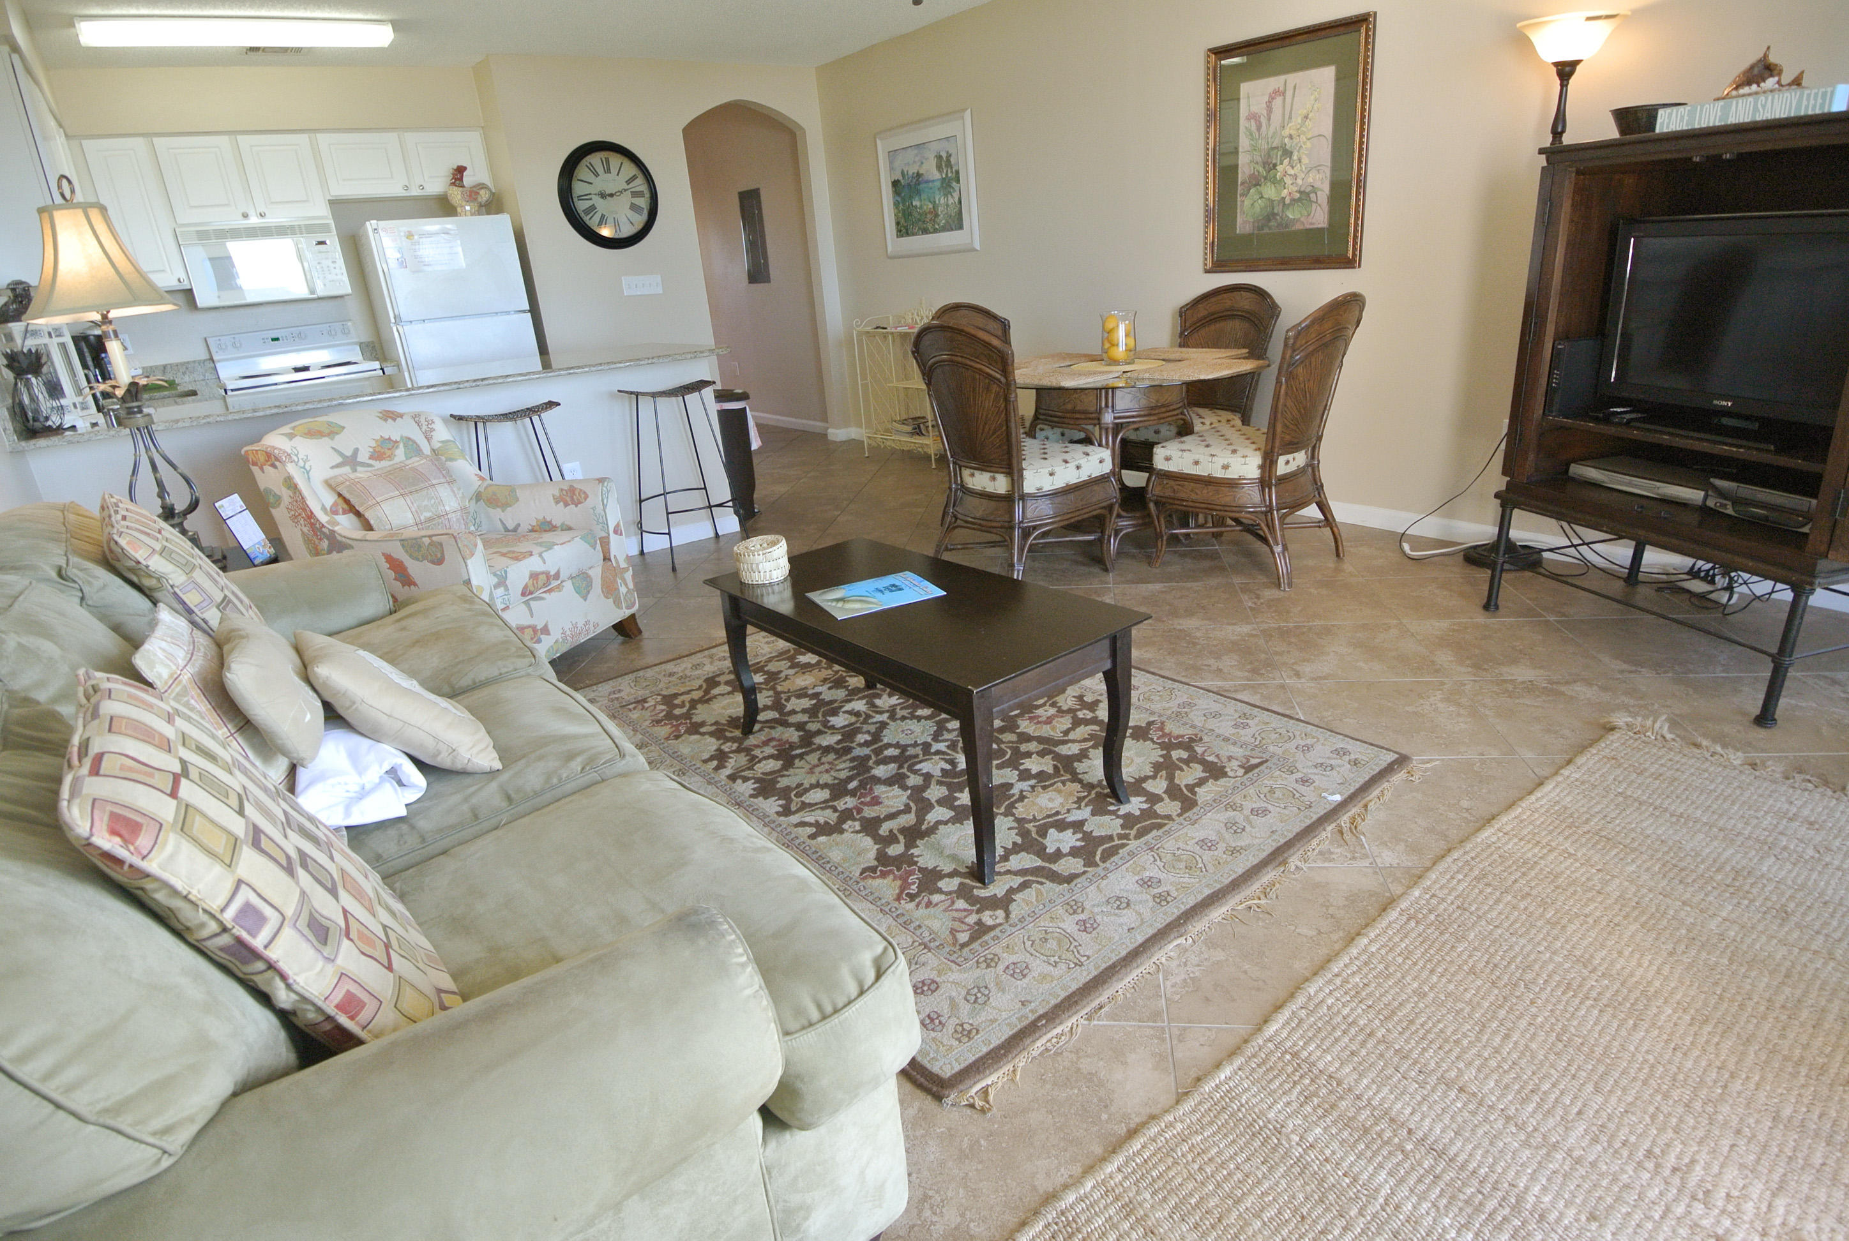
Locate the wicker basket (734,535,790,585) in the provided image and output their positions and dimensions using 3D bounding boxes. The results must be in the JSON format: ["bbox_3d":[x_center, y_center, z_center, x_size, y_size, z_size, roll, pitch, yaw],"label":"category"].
[{"bbox_3d":[-0.421,-0.154,2.389,0.135,0.080,0.135,-4,21,2],"label":"wicker basket"}]

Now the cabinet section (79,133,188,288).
[{"bbox_3d":[-4.189,-2.157,4.978,0.300,0.760,0.320,-17,24,-29],"label":"cabinet section"}]

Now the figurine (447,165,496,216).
[{"bbox_3d":[-2.626,-2.482,5.370,0.130,0.300,0.250,15,28,41],"label":"figurine"}]

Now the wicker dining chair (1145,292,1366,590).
[{"bbox_3d":[1.236,-0.685,3.404,0.540,1.000,0.650,-22,27,-39],"label":"wicker dining chair"}]

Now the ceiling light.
[{"bbox_3d":[-3.077,-2.643,4.192,1.250,0.085,0.240,-16,24,-28],"label":"ceiling light"}]

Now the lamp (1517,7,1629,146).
[{"bbox_3d":[2.120,-1.067,3.241,0.360,1.820,0.360,-19,26,-31],"label":"lamp"}]

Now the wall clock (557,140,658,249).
[{"bbox_3d":[-1.887,-2.556,5.567,0.620,0.620,0.060,-20,26,-35],"label":"wall clock"}]

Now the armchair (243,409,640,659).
[{"bbox_3d":[-1.634,-0.258,3.268,0.840,0.920,0.760,5,24,23],"label":"armchair"}]

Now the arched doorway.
[{"bbox_3d":[-1.138,-2.345,6.493,0.890,2.260,0.150,-19,26,-31],"label":"arched doorway"}]

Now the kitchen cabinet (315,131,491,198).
[{"bbox_3d":[-3.163,-2.773,5.659,0.892,0.348,0.330,-19,26,-31],"label":"kitchen cabinet"}]

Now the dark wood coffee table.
[{"bbox_3d":[-0.029,0.152,2.231,0.490,0.440,1.010,-20,26,-35],"label":"dark wood coffee table"}]

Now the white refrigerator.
[{"bbox_3d":[-2.897,-1.609,5.861,0.750,1.665,0.720,-19,26,-31],"label":"white refrigerator"}]

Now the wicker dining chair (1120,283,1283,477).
[{"bbox_3d":[1.200,-0.970,4.252,0.630,1.030,0.520,-20,27,-32],"label":"wicker dining chair"}]

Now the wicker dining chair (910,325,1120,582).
[{"bbox_3d":[0.378,-0.675,3.707,0.630,1.030,0.510,-21,27,-34],"label":"wicker dining chair"}]

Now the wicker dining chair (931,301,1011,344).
[{"bbox_3d":[0.428,-0.937,4.226,0.540,1.000,0.650,-20,26,-35],"label":"wicker dining chair"}]

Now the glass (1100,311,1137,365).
[{"bbox_3d":[0.868,-1.265,4.144,0.165,0.210,0.165,-4,22,2],"label":"glass"}]

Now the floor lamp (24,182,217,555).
[{"bbox_3d":[-1.972,-0.583,2.309,0.325,0.970,0.325,-20,26,-35],"label":"floor lamp"}]

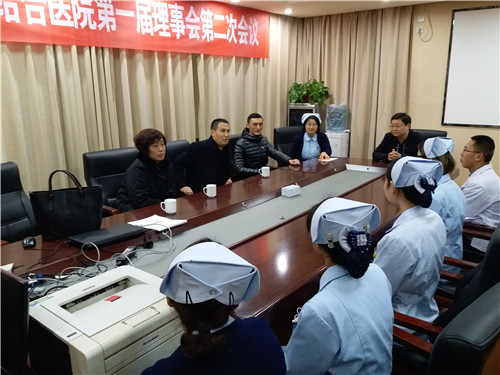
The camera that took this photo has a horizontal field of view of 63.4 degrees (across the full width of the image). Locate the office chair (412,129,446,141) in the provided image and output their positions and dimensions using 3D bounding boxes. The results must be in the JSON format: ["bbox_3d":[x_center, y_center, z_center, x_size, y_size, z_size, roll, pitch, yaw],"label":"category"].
[{"bbox_3d":[1.770,-0.105,4.509,0.620,1.050,0.660,11,19,38],"label":"office chair"}]

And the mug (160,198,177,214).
[{"bbox_3d":[-0.542,0.122,2.698,0.108,0.092,0.080,-4,15,-12],"label":"mug"}]

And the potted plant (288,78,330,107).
[{"bbox_3d":[0.850,-1.388,5.879,0.620,0.430,0.500,1,15,8],"label":"potted plant"}]

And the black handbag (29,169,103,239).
[{"bbox_3d":[-1.046,0.069,2.343,0.400,0.390,0.160,-6,15,-19],"label":"black handbag"}]

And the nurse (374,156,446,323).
[{"bbox_3d":[0.662,0.443,2.111,0.500,1.220,0.660,-12,18,-37],"label":"nurse"}]

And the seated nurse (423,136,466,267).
[{"bbox_3d":[1.158,0.271,2.742,0.490,1.220,0.660,-13,19,-38],"label":"seated nurse"}]

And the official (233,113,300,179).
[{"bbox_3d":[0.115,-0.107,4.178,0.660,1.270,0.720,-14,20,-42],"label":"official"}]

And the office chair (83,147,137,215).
[{"bbox_3d":[-0.946,0.230,3.392,0.660,1.060,0.610,13,20,43],"label":"office chair"}]

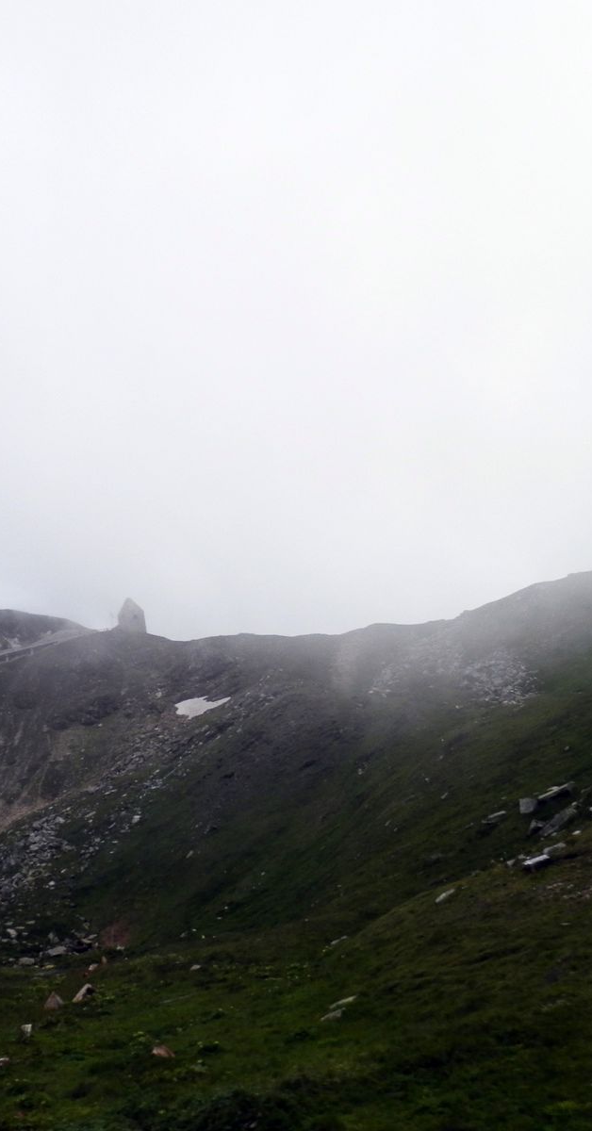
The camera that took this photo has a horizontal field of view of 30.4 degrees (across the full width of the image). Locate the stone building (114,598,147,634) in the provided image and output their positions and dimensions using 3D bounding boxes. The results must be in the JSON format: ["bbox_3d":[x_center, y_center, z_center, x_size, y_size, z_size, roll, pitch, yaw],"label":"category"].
[{"bbox_3d":[-54.210,16.746,360.000,8.200,11.400,8.200,-2,-9,-22],"label":"stone building"}]

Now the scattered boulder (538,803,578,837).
[{"bbox_3d":[15.886,15.422,66.000,2.250,1.750,1.700,-1,-3,13],"label":"scattered boulder"}]

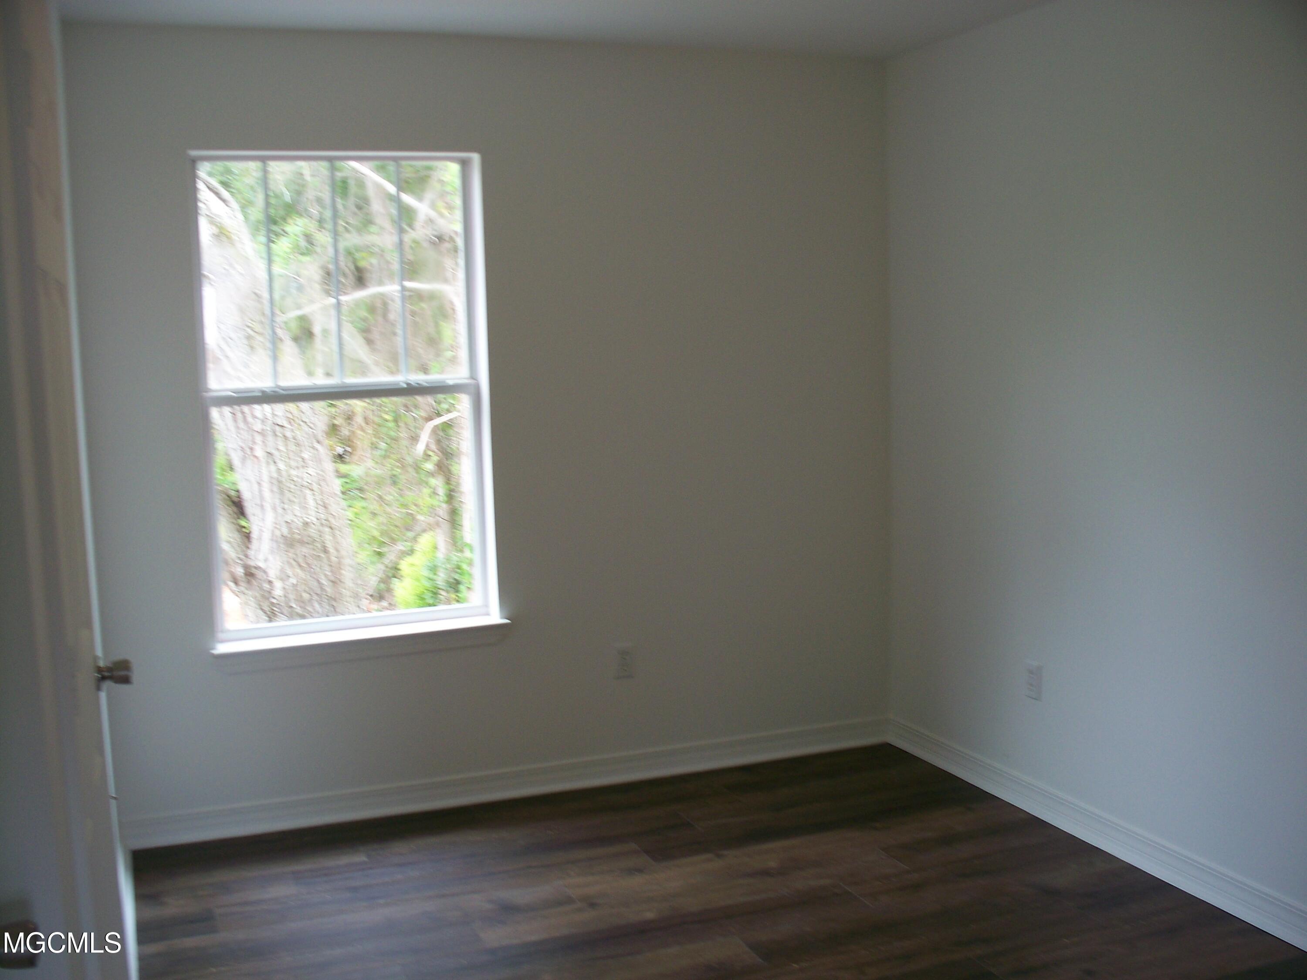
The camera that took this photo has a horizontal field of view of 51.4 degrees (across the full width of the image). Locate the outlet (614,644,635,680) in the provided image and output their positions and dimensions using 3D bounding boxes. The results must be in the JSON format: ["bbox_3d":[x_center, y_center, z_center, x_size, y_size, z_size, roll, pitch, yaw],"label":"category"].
[{"bbox_3d":[-0.096,0.577,4.551,0.072,0.115,0.010,-4,7,-21],"label":"outlet"}]

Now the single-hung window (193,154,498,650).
[{"bbox_3d":[-0.936,-0.285,4.187,0.867,1.462,0.110,-4,7,-21],"label":"single-hung window"}]

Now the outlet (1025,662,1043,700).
[{"bbox_3d":[1.150,0.579,4.109,0.010,0.115,0.072,-4,7,-21],"label":"outlet"}]

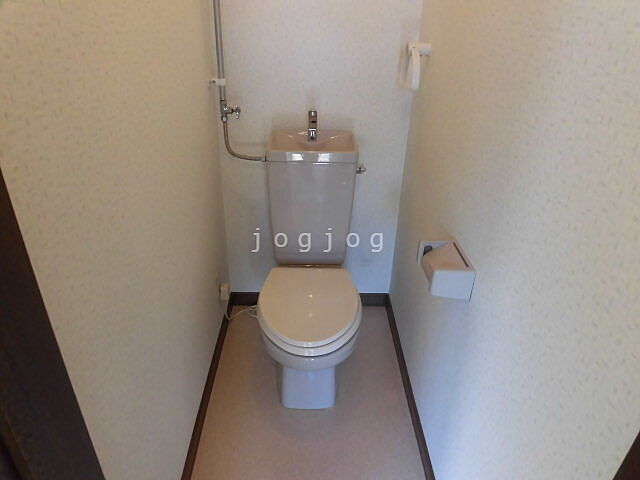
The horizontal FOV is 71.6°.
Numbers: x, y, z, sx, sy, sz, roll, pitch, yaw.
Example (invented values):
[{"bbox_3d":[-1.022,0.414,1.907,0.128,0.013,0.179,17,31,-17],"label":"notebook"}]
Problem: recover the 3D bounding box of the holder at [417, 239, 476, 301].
[{"bbox_3d":[0.317,0.071,1.151,0.100,0.083,0.173,1,29,-2],"label":"holder"}]

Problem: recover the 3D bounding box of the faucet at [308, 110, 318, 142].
[{"bbox_3d":[-0.025,-0.420,1.656,0.033,0.114,0.080,1,29,-2],"label":"faucet"}]

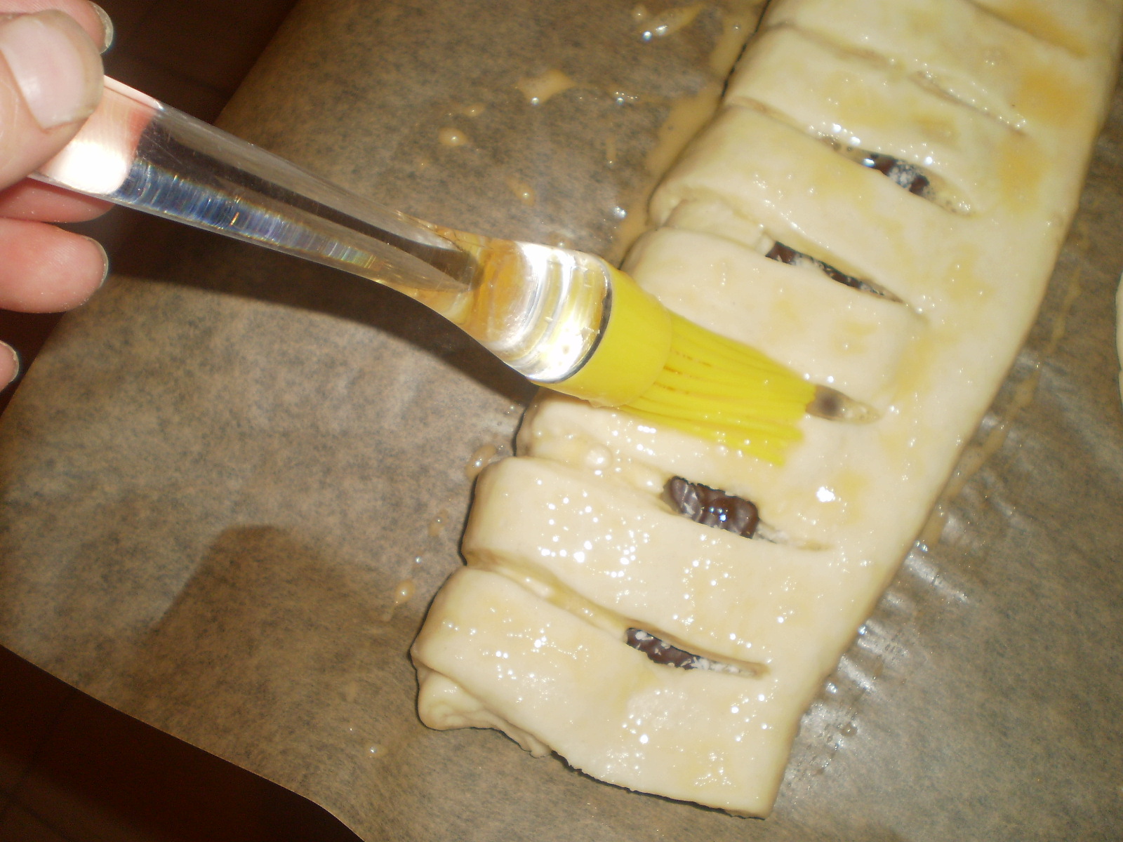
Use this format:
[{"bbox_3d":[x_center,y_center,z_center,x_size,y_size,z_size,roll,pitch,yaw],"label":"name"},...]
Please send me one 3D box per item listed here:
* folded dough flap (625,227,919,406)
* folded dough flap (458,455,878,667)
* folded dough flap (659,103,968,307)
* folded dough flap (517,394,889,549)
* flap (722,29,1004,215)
[{"bbox_3d":[0.064,-0.030,0.392,0.101,0.018,0.044,15,68,3],"label":"folded dough flap"},{"bbox_3d":[0.024,0.045,0.359,0.114,0.018,0.036,16,68,3],"label":"folded dough flap"},{"bbox_3d":[0.088,-0.073,0.410,0.100,0.018,0.047,24,69,7],"label":"folded dough flap"},{"bbox_3d":[0.042,0.011,0.374,0.110,0.018,0.037,12,68,2],"label":"folded dough flap"},{"bbox_3d":[0.111,-0.107,0.425,0.099,0.018,0.040,26,69,7],"label":"flap"}]

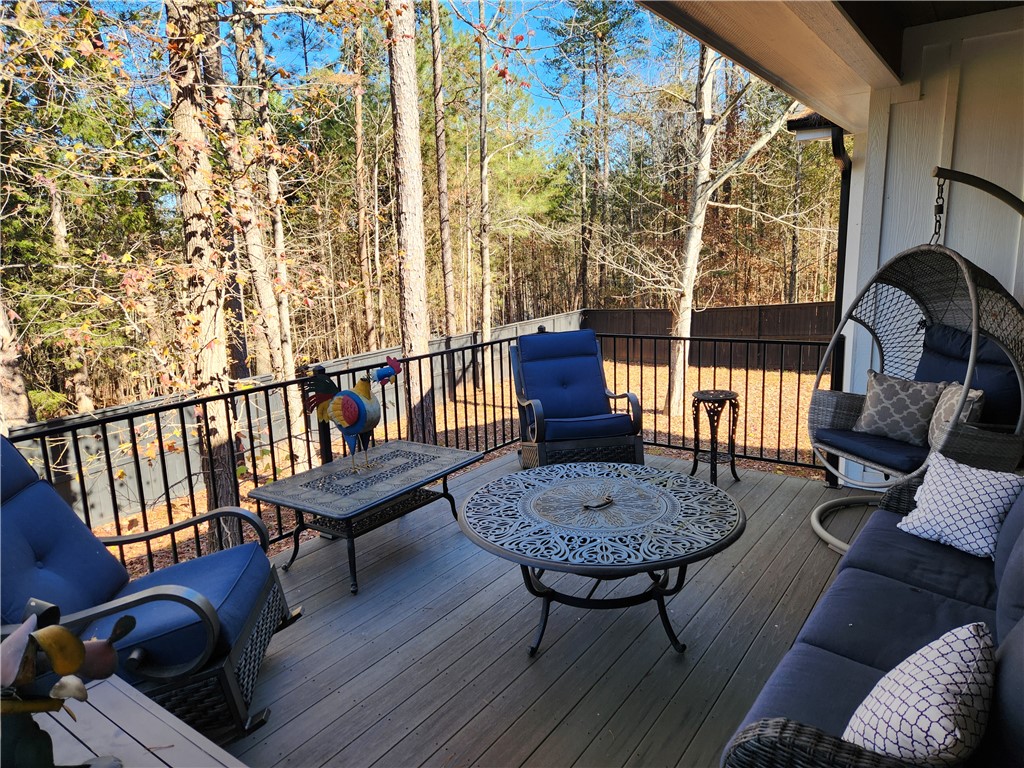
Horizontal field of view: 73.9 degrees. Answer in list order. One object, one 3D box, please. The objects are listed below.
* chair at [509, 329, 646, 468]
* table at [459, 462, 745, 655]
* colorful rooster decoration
[{"bbox_3d":[0.481,0.129,5.081,0.760,0.970,0.800,-4,12,-12],"label":"chair"},{"bbox_3d":[0.386,0.784,3.046,1.216,0.535,1.216,-2,11,0],"label":"table"},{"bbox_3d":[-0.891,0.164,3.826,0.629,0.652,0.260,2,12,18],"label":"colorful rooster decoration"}]

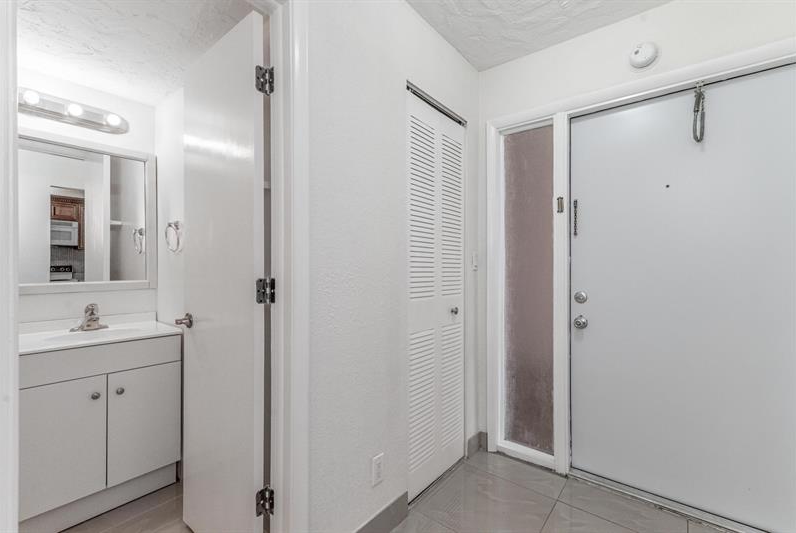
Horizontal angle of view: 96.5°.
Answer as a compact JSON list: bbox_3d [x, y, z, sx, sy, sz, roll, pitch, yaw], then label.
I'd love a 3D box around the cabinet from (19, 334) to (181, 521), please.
[{"bbox_3d":[-1.521,0.771,1.787,0.430,0.815,0.630,0,0,38],"label":"cabinet"}]

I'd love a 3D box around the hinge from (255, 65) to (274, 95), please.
[{"bbox_3d":[-0.458,-0.651,1.232,0.050,0.090,0.050,0,0,38],"label":"hinge"}]

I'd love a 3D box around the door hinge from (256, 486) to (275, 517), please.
[{"bbox_3d":[-0.455,0.826,1.227,0.050,0.090,0.050,0,0,38],"label":"door hinge"}]

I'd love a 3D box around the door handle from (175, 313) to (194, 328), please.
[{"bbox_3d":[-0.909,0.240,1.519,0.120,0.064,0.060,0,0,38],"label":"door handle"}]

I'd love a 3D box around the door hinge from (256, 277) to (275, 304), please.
[{"bbox_3d":[-0.457,0.088,1.230,0.050,0.090,0.050,0,0,38],"label":"door hinge"}]

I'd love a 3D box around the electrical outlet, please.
[{"bbox_3d":[-0.080,0.864,1.507,0.008,0.116,0.071,0,0,38],"label":"electrical outlet"}]

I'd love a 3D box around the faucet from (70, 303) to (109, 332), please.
[{"bbox_3d":[-1.594,0.267,1.851,0.130,0.140,0.160,0,0,38],"label":"faucet"}]

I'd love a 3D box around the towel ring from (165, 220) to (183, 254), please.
[{"bbox_3d":[-1.219,-0.161,1.933,0.170,0.170,0.065,0,0,38],"label":"towel ring"}]

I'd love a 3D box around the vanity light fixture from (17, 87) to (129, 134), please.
[{"bbox_3d":[-1.672,-0.805,1.831,0.150,0.115,0.500,0,0,38],"label":"vanity light fixture"}]

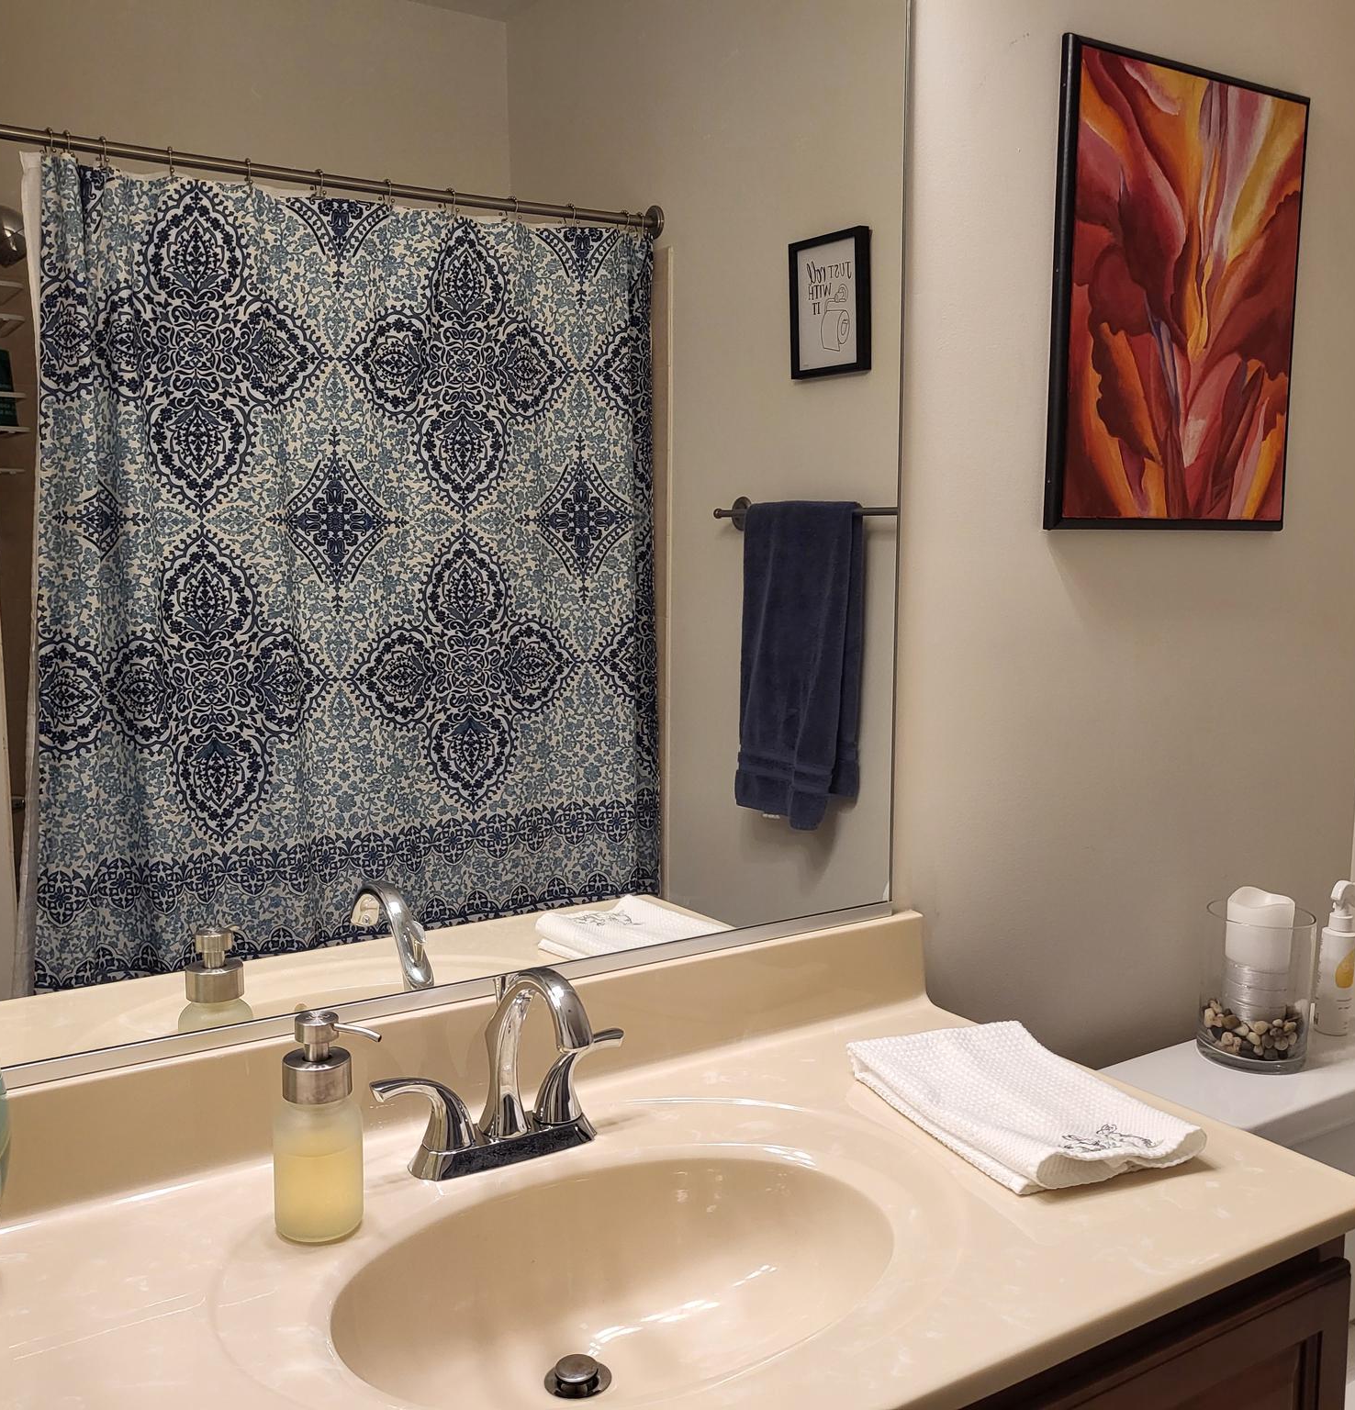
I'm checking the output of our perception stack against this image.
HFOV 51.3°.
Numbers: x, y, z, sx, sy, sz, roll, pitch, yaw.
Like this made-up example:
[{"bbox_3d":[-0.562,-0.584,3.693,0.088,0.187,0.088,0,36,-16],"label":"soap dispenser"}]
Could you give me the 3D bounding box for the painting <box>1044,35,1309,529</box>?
[{"bbox_3d":[0.594,-0.469,1.656,0.420,0.525,0.022,-5,9,-33],"label":"painting"}]

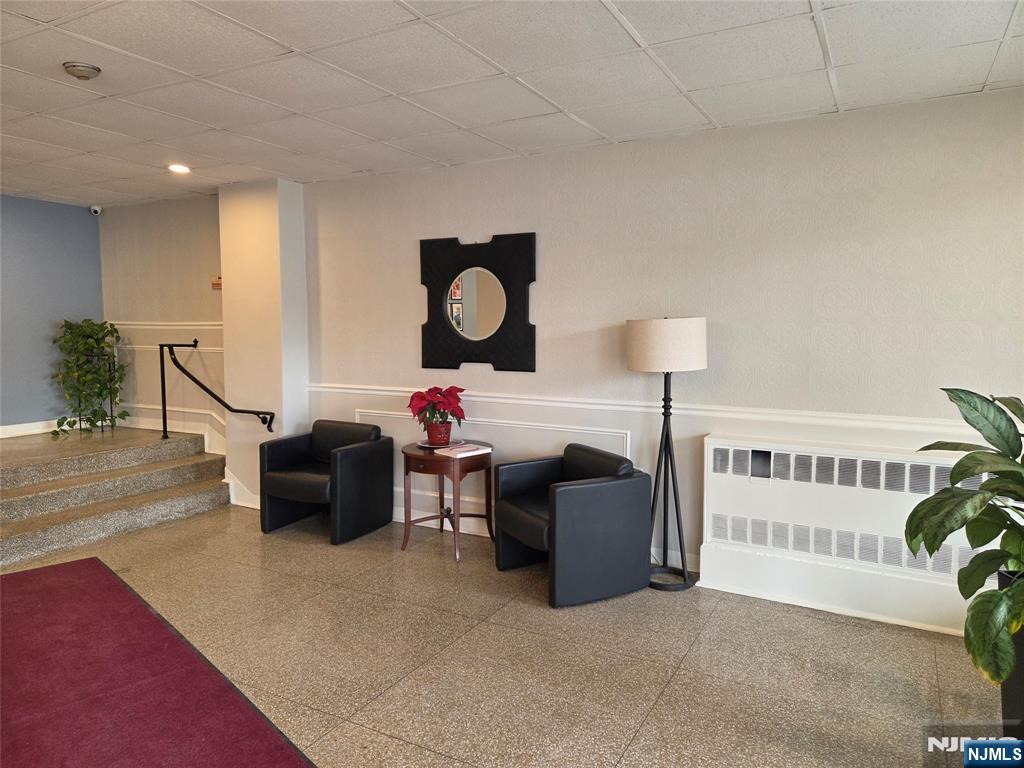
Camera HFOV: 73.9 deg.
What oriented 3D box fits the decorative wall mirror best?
[{"bbox_3d":[-0.252,-0.546,4.632,0.885,0.895,0.040,3,6,28],"label":"decorative wall mirror"}]

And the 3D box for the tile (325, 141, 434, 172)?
[{"bbox_3d":[-0.928,-1.497,4.466,0.602,0.025,0.622,3,6,28],"label":"tile"}]

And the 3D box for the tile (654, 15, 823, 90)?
[{"bbox_3d":[0.926,-1.327,2.740,0.605,0.020,0.605,3,6,29],"label":"tile"}]

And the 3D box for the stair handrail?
[{"bbox_3d":[-2.368,0.062,5.623,1.400,0.860,0.280,3,6,29],"label":"stair handrail"}]

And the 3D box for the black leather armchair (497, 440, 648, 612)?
[{"bbox_3d":[0.343,0.768,3.961,0.640,0.735,0.665,-3,6,-29],"label":"black leather armchair"}]

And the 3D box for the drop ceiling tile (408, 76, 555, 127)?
[{"bbox_3d":[-0.142,-1.394,3.349,0.602,0.025,0.610,3,6,28],"label":"drop ceiling tile"}]

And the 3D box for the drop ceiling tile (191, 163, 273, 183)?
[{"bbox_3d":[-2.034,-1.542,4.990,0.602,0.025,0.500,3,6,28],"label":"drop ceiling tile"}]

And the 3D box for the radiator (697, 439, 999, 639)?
[{"bbox_3d":[1.745,0.754,3.562,1.480,0.840,0.180,3,6,29],"label":"radiator"}]

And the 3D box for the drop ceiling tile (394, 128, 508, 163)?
[{"bbox_3d":[-0.381,-1.467,4.175,0.600,0.020,0.624,3,6,28],"label":"drop ceiling tile"}]

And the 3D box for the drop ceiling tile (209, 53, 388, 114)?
[{"bbox_3d":[-0.971,-1.360,3.081,0.605,0.020,0.605,3,6,29],"label":"drop ceiling tile"}]

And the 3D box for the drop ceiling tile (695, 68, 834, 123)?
[{"bbox_3d":[1.227,-1.396,3.312,0.602,0.025,0.622,3,6,28],"label":"drop ceiling tile"}]

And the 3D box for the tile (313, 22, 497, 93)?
[{"bbox_3d":[-0.432,-1.336,2.810,0.600,0.020,0.600,3,6,28],"label":"tile"}]

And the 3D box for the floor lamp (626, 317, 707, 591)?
[{"bbox_3d":[0.879,0.387,3.894,0.450,1.515,0.450,3,6,28],"label":"floor lamp"}]

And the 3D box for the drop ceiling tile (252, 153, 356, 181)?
[{"bbox_3d":[-1.452,-1.521,4.754,0.600,0.020,0.624,3,6,28],"label":"drop ceiling tile"}]

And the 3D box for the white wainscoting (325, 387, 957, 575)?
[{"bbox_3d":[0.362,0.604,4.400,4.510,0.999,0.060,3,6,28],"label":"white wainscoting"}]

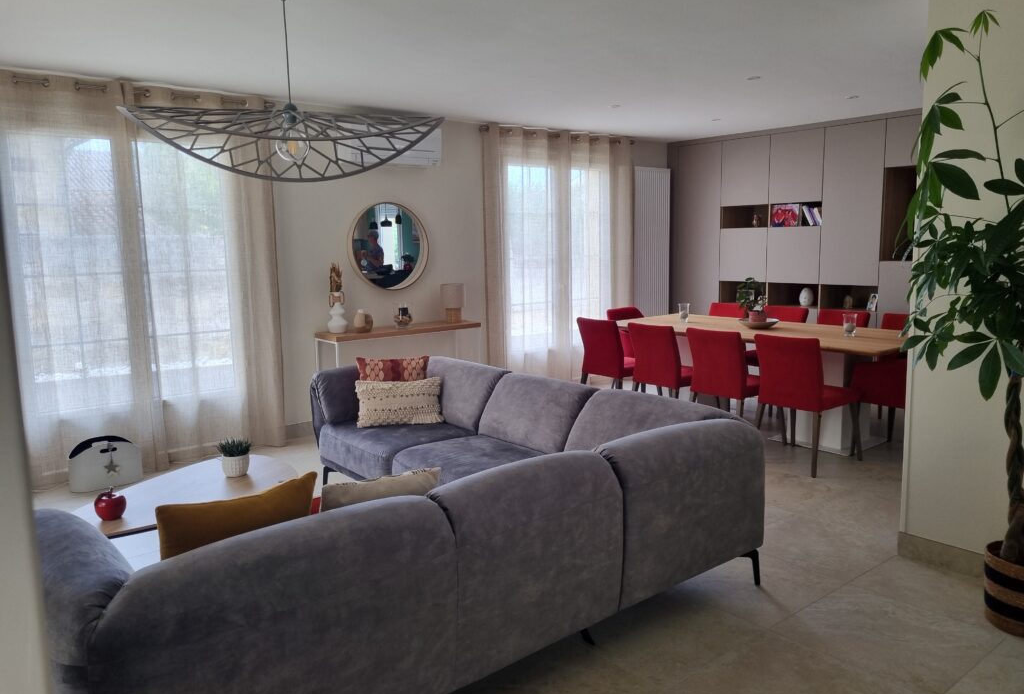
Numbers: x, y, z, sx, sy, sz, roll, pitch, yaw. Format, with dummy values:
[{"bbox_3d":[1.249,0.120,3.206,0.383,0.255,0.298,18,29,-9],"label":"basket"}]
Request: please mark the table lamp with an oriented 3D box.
[{"bbox_3d":[-0.506,-0.378,6.651,0.210,0.340,0.210,-1,8,0],"label":"table lamp"}]

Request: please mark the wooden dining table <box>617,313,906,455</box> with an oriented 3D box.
[{"bbox_3d":[1.948,0.238,6.153,1.270,0.765,2.550,-7,10,-40],"label":"wooden dining table"}]

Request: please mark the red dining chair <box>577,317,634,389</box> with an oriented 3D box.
[{"bbox_3d":[0.907,0.181,6.320,0.620,0.870,0.445,-7,10,-40],"label":"red dining chair"}]

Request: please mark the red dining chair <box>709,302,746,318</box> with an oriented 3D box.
[{"bbox_3d":[1.838,0.054,7.042,0.600,0.860,0.440,-7,10,-39],"label":"red dining chair"}]

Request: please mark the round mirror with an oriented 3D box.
[{"bbox_3d":[-0.991,-0.811,6.228,0.705,0.705,0.084,-7,10,-39],"label":"round mirror"}]

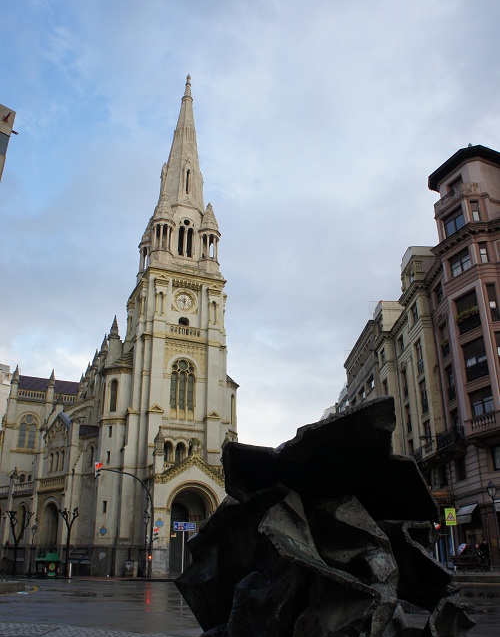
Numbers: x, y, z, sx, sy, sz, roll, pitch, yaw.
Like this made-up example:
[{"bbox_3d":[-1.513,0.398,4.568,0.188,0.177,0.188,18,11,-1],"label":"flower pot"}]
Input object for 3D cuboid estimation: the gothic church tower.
[{"bbox_3d":[-6.081,-3.278,48.897,10.800,46.050,10.800,9,-23,-22],"label":"gothic church tower"}]

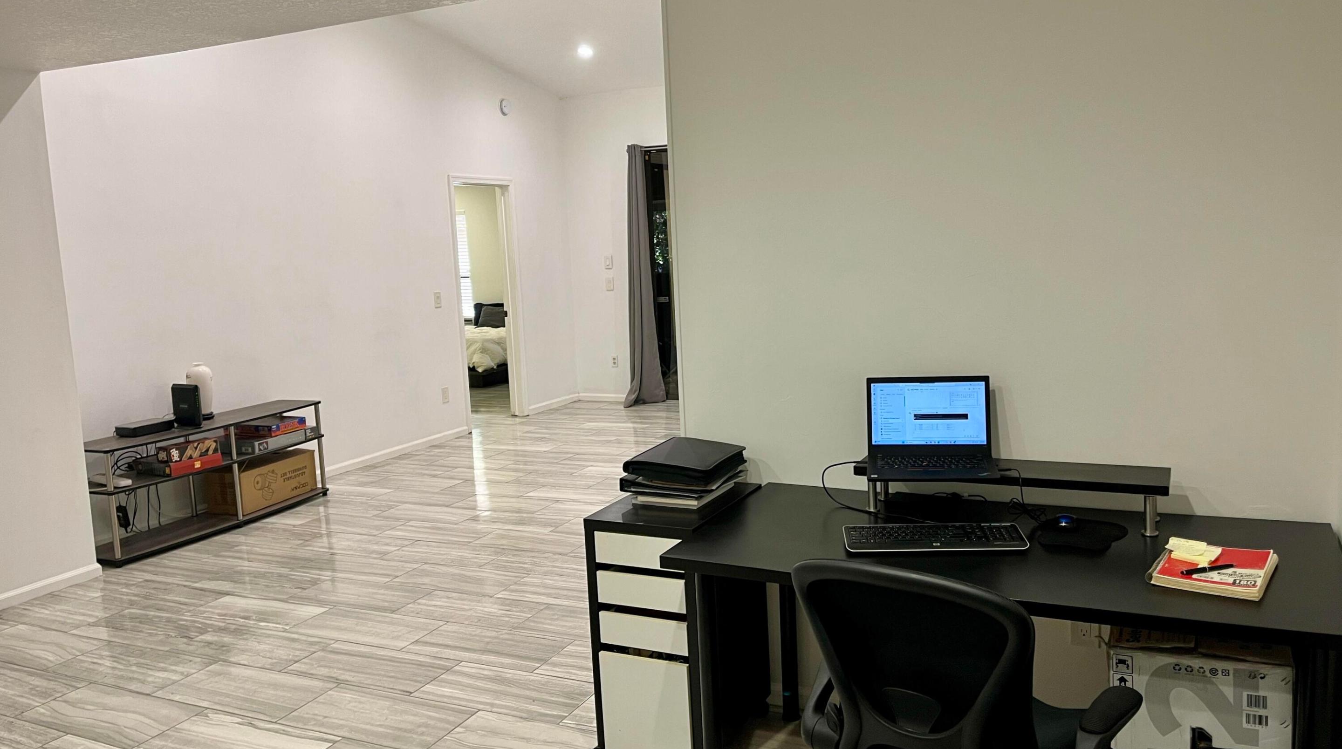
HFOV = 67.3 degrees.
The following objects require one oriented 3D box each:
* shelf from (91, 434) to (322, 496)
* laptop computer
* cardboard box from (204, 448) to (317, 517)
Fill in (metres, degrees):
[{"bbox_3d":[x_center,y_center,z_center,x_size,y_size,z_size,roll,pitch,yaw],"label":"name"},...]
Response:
[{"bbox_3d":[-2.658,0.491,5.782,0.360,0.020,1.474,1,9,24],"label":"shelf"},{"bbox_3d":[0.699,0.146,2.711,0.335,0.238,0.265,-1,8,12],"label":"laptop computer"},{"bbox_3d":[-2.482,0.653,6.138,0.265,0.247,0.613,1,8,22],"label":"cardboard box"}]

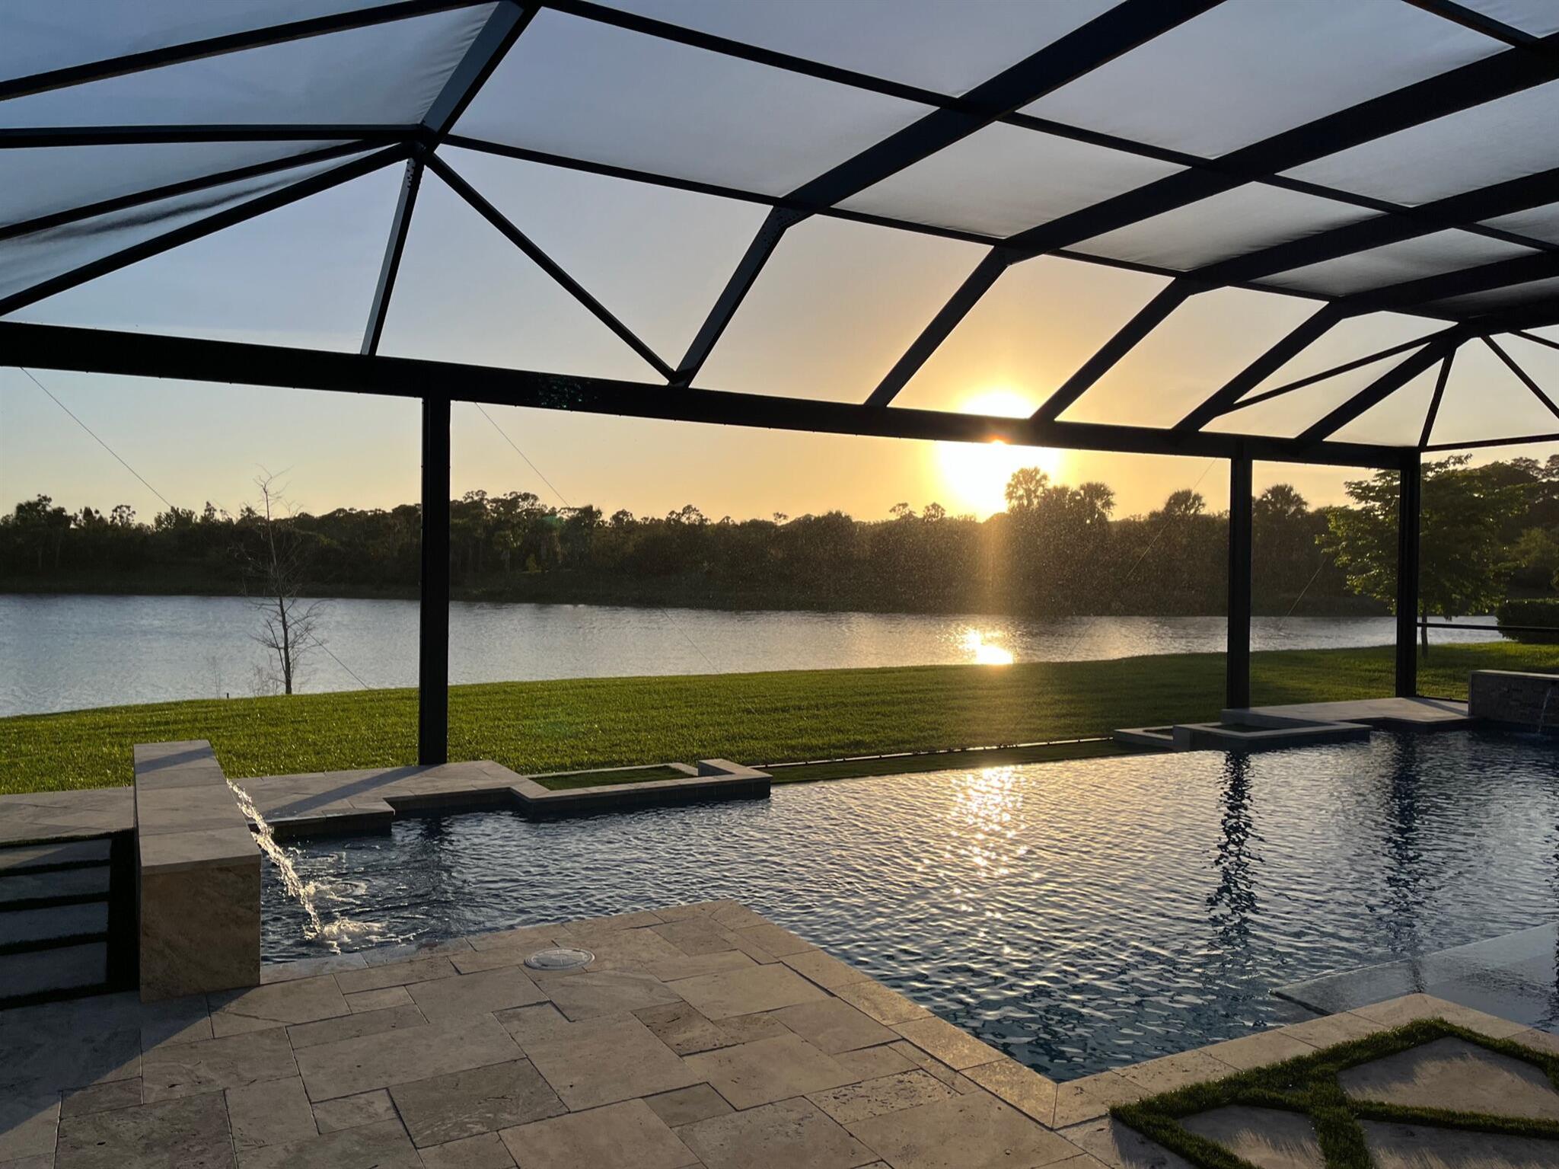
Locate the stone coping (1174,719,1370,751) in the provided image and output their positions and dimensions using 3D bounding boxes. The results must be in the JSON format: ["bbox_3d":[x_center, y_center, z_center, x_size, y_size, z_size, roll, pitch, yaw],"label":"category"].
[{"bbox_3d":[4.898,1.496,11.610,1.780,0.179,0.879,0,1,-29],"label":"stone coping"}]

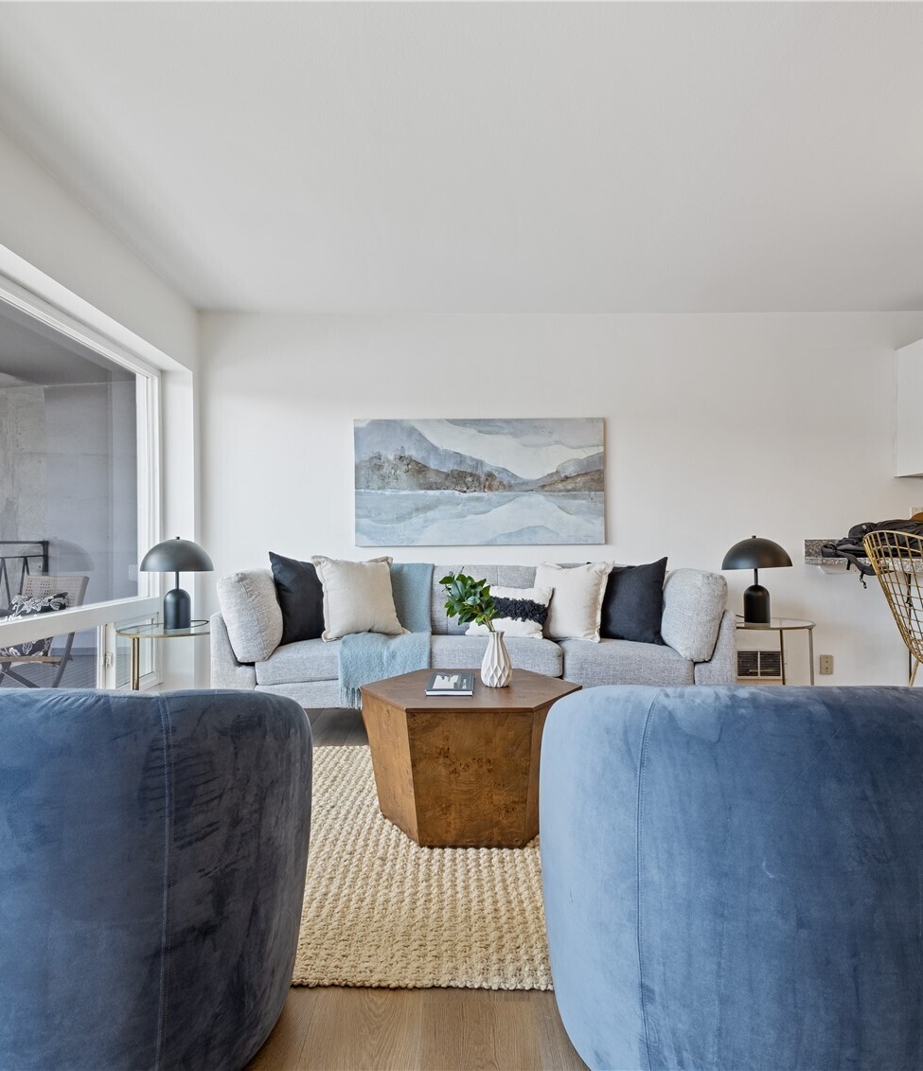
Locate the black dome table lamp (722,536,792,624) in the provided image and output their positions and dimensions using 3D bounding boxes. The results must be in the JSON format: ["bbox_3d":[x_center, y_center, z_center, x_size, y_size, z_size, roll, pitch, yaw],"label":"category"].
[{"bbox_3d":[1.610,0.243,3.640,0.380,0.485,0.380,0,0,0],"label":"black dome table lamp"}]

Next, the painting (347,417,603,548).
[{"bbox_3d":[0.120,-0.319,4.009,1.505,0.752,0.036,-1,-1,-1],"label":"painting"}]

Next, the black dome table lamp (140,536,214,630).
[{"bbox_3d":[-1.534,0.258,3.610,0.395,0.502,0.395,-1,-1,-1],"label":"black dome table lamp"}]

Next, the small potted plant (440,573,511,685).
[{"bbox_3d":[0.052,0.360,2.585,0.265,0.445,0.230,0,0,0],"label":"small potted plant"}]

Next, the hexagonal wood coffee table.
[{"bbox_3d":[0.038,0.800,2.510,0.830,0.455,0.720,0,0,-1],"label":"hexagonal wood coffee table"}]

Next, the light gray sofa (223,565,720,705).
[{"bbox_3d":[0.055,0.609,3.550,2.450,0.897,0.860,-1,-1,-1],"label":"light gray sofa"}]

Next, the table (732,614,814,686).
[{"bbox_3d":[1.627,0.755,3.572,0.515,0.574,0.515,-1,-1,-1],"label":"table"}]

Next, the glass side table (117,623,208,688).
[{"bbox_3d":[-1.533,0.785,3.483,0.515,0.574,0.515,-1,-1,-1],"label":"glass side table"}]

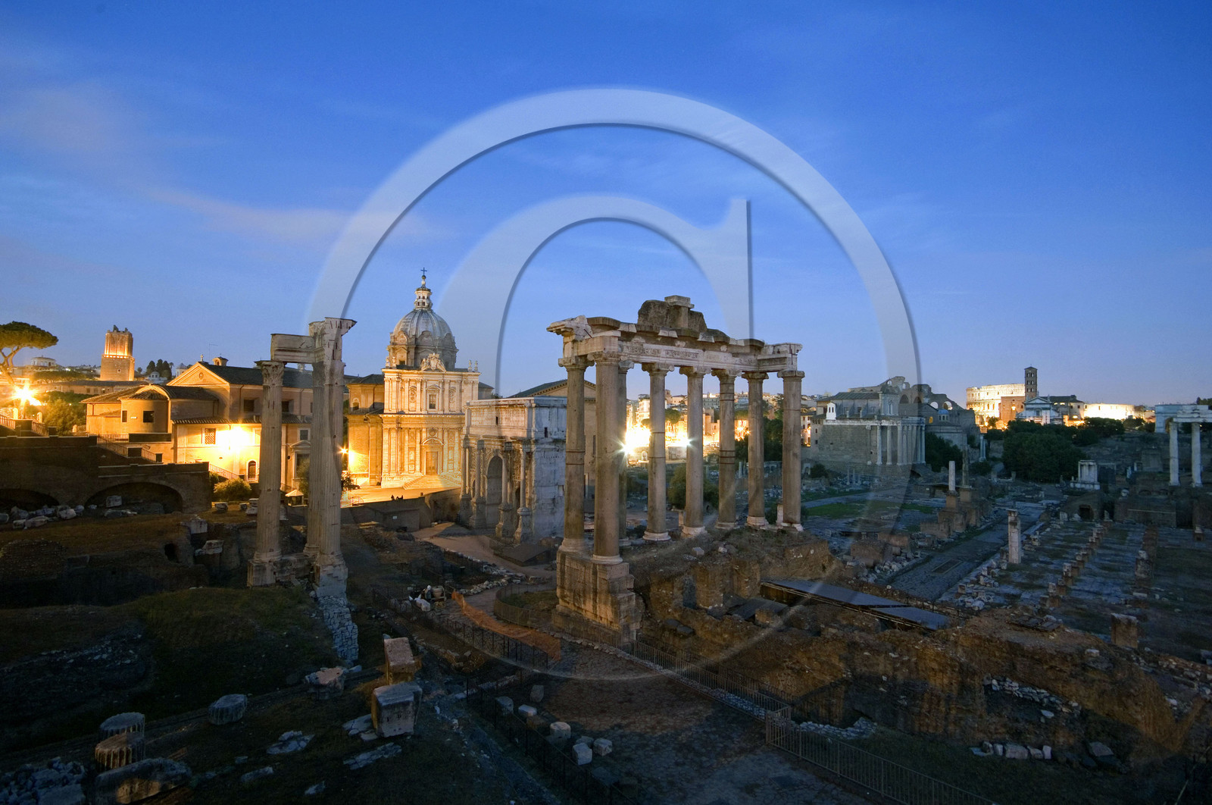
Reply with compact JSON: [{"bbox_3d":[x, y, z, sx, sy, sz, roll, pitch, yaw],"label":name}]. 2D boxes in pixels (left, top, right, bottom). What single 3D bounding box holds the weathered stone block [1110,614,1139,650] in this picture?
[{"bbox_3d":[40.257,17.757,47.000,1.450,2.100,1.350,-1,-2,37],"label":"weathered stone block"}]

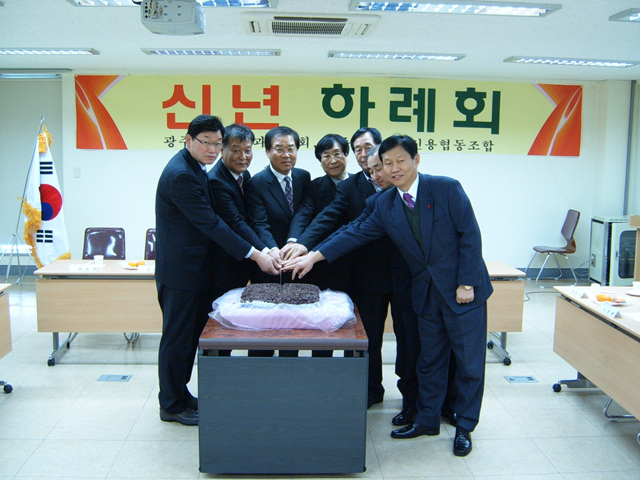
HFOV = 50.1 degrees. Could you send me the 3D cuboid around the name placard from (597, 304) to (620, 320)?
[{"bbox_3d":[1.617,0.391,3.791,0.062,0.053,0.195,0,7,-3],"label":"name placard"}]

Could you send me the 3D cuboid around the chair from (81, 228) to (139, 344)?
[{"bbox_3d":[-1.807,0.381,5.589,0.490,0.900,0.570,0,7,-3],"label":"chair"}]

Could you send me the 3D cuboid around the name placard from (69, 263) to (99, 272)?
[{"bbox_3d":[-1.675,0.202,4.896,0.205,0.053,0.060,0,7,-3],"label":"name placard"}]

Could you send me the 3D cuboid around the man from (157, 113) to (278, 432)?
[{"bbox_3d":[-0.605,0.180,3.957,0.660,1.770,0.500,4,8,20],"label":"man"}]

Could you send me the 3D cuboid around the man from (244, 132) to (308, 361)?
[{"bbox_3d":[-0.260,0.193,4.085,0.490,1.720,0.550,0,8,-8],"label":"man"}]

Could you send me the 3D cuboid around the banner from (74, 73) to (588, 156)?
[{"bbox_3d":[0.158,-1.484,8.238,6.093,0.861,0.030,0,8,-3],"label":"banner"}]

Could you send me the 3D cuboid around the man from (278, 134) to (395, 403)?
[{"bbox_3d":[0.102,0.202,4.052,0.540,1.720,0.700,6,9,35],"label":"man"}]

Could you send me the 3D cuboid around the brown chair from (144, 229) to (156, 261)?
[{"bbox_3d":[-1.330,0.373,5.748,0.500,0.890,0.580,0,8,-3],"label":"brown chair"}]

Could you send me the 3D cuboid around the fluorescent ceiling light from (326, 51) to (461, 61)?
[{"bbox_3d":[0.748,-1.805,6.695,1.320,0.070,0.330,0,7,-3],"label":"fluorescent ceiling light"}]

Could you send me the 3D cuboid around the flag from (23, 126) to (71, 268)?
[{"bbox_3d":[-3.045,-0.408,7.632,0.510,1.660,0.250,0,7,-3],"label":"flag"}]

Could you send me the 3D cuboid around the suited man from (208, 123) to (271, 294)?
[{"bbox_3d":[-0.480,0.188,4.064,0.490,1.730,0.560,-4,9,-33],"label":"suited man"}]

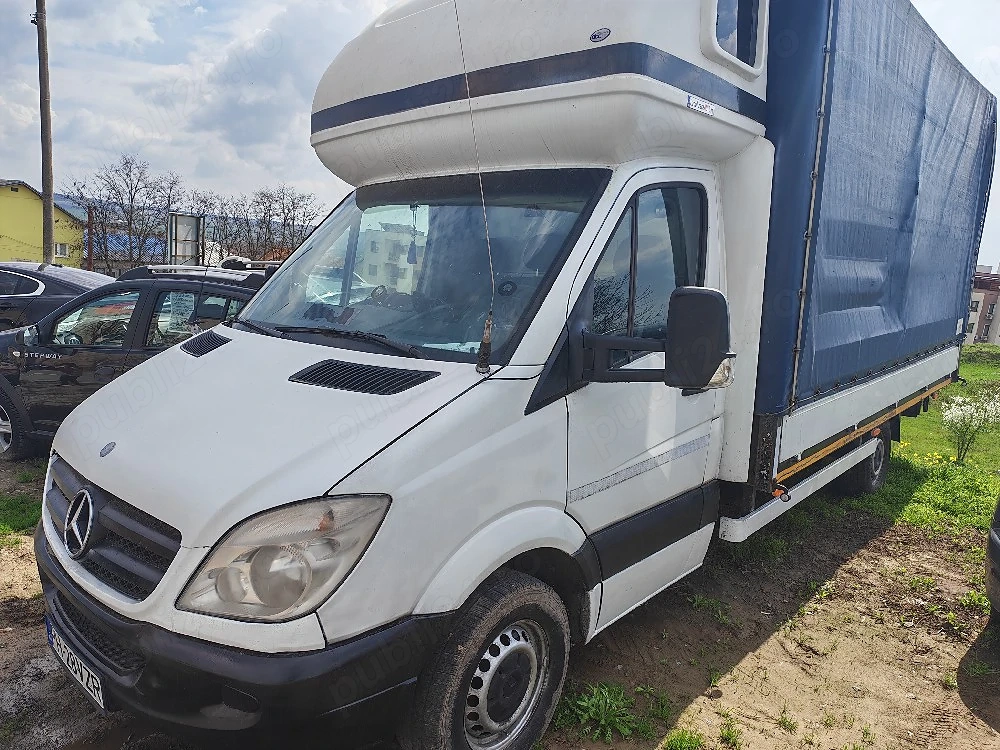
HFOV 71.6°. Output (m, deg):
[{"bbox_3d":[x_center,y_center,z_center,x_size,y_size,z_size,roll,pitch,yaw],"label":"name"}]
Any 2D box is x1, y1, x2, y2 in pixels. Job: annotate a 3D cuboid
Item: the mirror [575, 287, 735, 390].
[{"bbox_3d":[0.501,-0.118,2.232,0.440,0.325,0.270,10,13,41],"label":"mirror"}]

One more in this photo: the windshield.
[{"bbox_3d":[-0.464,-0.500,2.887,1.720,1.050,0.150,10,-32,41],"label":"windshield"}]

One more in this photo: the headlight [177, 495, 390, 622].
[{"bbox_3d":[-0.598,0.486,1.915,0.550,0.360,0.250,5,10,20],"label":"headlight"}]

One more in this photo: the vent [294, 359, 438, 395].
[{"bbox_3d":[-0.436,0.007,2.198,0.481,0.035,0.153,7,31,26],"label":"vent"}]

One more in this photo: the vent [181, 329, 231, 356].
[{"bbox_3d":[-1.236,-0.132,2.913,0.153,0.035,0.481,-26,21,-26],"label":"vent"}]

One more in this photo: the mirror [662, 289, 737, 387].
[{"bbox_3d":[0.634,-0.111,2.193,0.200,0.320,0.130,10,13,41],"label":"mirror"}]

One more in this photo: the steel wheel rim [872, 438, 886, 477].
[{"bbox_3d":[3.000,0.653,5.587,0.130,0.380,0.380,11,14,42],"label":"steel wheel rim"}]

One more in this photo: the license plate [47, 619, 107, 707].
[{"bbox_3d":[-1.415,0.945,2.295,0.520,0.112,0.018,11,16,42],"label":"license plate"}]

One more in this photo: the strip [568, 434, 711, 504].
[{"bbox_3d":[0.597,0.353,2.749,0.012,0.048,1.055,10,13,41],"label":"strip"}]

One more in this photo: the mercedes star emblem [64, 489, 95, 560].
[{"bbox_3d":[-1.370,0.482,2.255,0.207,0.207,0.030,11,-3,42],"label":"mercedes star emblem"}]

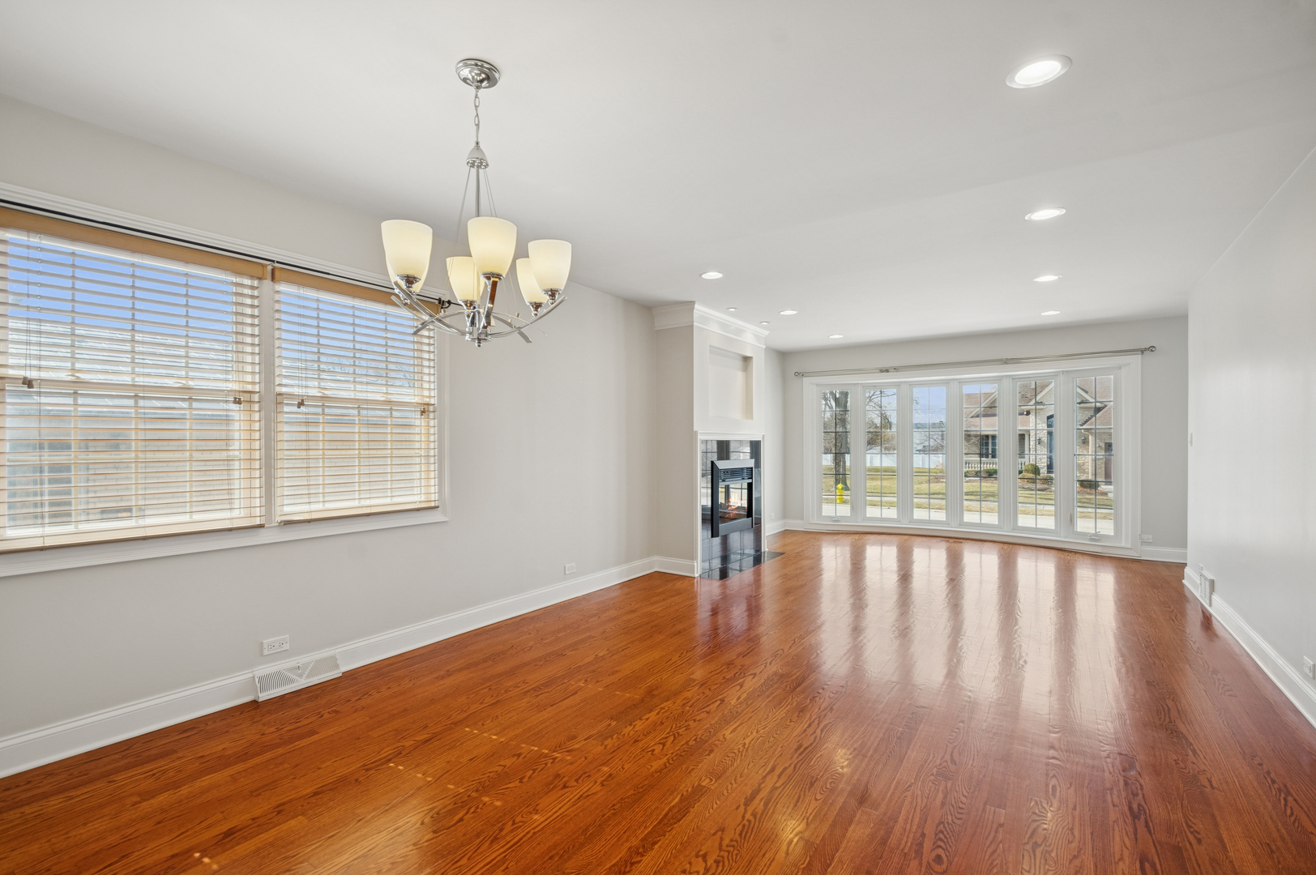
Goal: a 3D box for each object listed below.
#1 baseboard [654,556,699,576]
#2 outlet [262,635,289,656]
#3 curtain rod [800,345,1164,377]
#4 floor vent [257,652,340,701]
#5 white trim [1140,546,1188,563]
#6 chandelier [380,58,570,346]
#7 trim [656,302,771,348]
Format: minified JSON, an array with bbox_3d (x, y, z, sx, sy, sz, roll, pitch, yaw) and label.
[{"bbox_3d":[0.174,1.200,5.103,0.449,0.145,0.020,0,0,32],"label":"baseboard"},{"bbox_3d":[-1.883,1.027,2.705,0.010,0.070,0.113,0,0,37],"label":"outlet"},{"bbox_3d":[3.470,-0.882,6.560,3.763,0.068,0.085,0,0,32],"label":"curtain rod"},{"bbox_3d":[-1.806,1.197,2.761,0.056,0.116,0.378,0,0,37],"label":"floor vent"},{"bbox_3d":[5.225,1.203,5.645,0.370,0.145,0.020,0,0,32],"label":"white trim"},{"bbox_3d":[-0.631,-0.795,1.920,0.620,0.948,0.660,0,0,37],"label":"chandelier"},{"bbox_3d":[0.629,-1.114,5.701,0.485,0.195,1.660,0,0,37],"label":"trim"}]

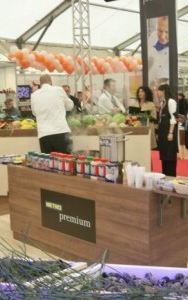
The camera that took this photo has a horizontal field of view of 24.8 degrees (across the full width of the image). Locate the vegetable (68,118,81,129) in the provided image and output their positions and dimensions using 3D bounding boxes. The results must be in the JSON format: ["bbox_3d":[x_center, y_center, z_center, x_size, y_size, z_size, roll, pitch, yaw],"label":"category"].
[{"bbox_3d":[-0.270,-0.369,6.020,0.165,0.135,0.165,0,7,9],"label":"vegetable"}]

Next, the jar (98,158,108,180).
[{"bbox_3d":[0.079,0.155,3.610,0.070,0.180,0.070,-1,7,0],"label":"jar"}]

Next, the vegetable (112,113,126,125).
[{"bbox_3d":[0.401,-0.483,6.600,0.215,0.190,0.210,-1,7,0],"label":"vegetable"}]

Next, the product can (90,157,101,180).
[{"bbox_3d":[0.013,0.157,3.600,0.080,0.180,0.080,-1,7,0],"label":"product can"}]

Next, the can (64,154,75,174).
[{"bbox_3d":[-0.228,0.137,3.885,0.072,0.180,0.072,-9,10,-44],"label":"can"}]

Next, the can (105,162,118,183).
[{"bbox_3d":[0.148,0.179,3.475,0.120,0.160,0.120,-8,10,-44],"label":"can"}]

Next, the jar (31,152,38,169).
[{"bbox_3d":[-0.594,0.106,4.250,0.073,0.150,0.073,-1,7,0],"label":"jar"}]

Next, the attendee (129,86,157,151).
[{"bbox_3d":[0.901,-0.322,7.750,0.480,1.630,0.380,2,8,26],"label":"attendee"}]

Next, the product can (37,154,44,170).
[{"bbox_3d":[-0.524,0.119,4.160,0.073,0.150,0.073,-1,7,0],"label":"product can"}]

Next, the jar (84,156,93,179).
[{"bbox_3d":[-0.045,0.152,3.722,0.069,0.182,0.069,-1,7,0],"label":"jar"}]

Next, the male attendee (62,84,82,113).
[{"bbox_3d":[-0.505,-0.473,8.907,0.540,1.723,0.320,-2,7,-6],"label":"male attendee"}]

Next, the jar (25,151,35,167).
[{"bbox_3d":[-0.671,0.091,4.424,0.080,0.145,0.080,-8,10,-44],"label":"jar"}]

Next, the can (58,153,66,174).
[{"bbox_3d":[-0.291,0.131,3.898,0.073,0.175,0.073,-1,7,0],"label":"can"}]

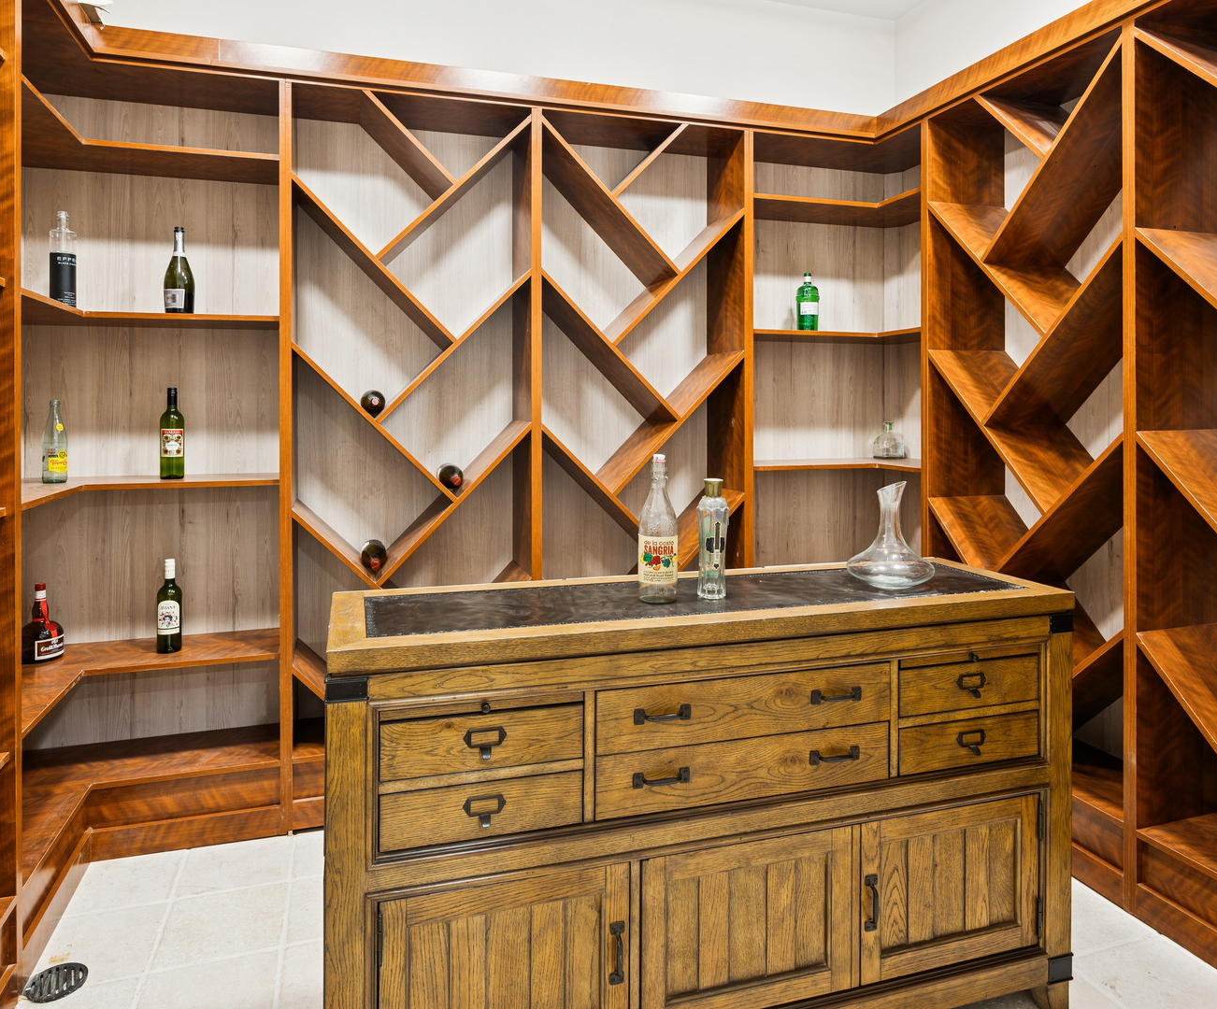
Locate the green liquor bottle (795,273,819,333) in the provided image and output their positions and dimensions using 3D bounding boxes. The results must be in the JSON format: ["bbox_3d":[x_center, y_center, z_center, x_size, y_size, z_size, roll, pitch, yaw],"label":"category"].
[{"bbox_3d":[0.791,-0.801,3.000,0.088,0.235,0.088,1,4,15],"label":"green liquor bottle"}]

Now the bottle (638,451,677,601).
[{"bbox_3d":[0.109,0.048,1.640,0.086,0.312,0.086,0,4,4],"label":"bottle"}]

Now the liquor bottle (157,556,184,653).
[{"bbox_3d":[-1.427,0.325,2.465,0.073,0.297,0.073,-2,5,-30],"label":"liquor bottle"}]

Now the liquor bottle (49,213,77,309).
[{"bbox_3d":[-1.714,-0.759,2.380,0.070,0.325,0.070,-3,5,-35],"label":"liquor bottle"}]

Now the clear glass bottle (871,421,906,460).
[{"bbox_3d":[1.205,-0.276,3.250,0.118,0.160,0.105,1,4,20],"label":"clear glass bottle"}]

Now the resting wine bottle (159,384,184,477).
[{"bbox_3d":[-1.423,-0.232,2.470,0.072,0.296,0.072,-2,5,-30],"label":"resting wine bottle"}]

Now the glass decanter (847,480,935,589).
[{"bbox_3d":[0.655,0.066,1.765,0.194,0.241,0.194,1,4,17],"label":"glass decanter"}]

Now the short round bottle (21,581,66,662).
[{"bbox_3d":[-1.784,0.366,2.380,0.119,0.236,0.119,-3,5,-37],"label":"short round bottle"}]

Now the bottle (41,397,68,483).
[{"bbox_3d":[-1.704,-0.194,2.333,0.064,0.252,0.064,-3,5,-36],"label":"bottle"}]

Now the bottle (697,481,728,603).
[{"bbox_3d":[0.230,0.072,1.665,0.068,0.256,0.068,1,4,8],"label":"bottle"}]

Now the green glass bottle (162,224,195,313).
[{"bbox_3d":[-1.407,-0.760,2.485,0.088,0.303,0.088,-2,5,-29],"label":"green glass bottle"}]

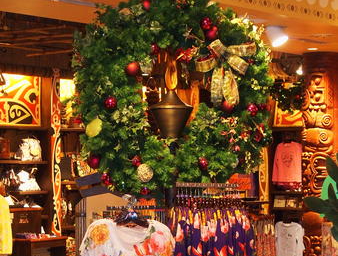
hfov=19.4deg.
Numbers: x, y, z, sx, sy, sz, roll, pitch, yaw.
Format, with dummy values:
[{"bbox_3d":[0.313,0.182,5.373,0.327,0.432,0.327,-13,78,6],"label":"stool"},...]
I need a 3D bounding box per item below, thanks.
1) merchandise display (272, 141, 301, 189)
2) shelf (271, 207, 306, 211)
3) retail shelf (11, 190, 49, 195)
[{"bbox_3d":[1.702,0.510,14.200,0.430,0.630,0.120,0,-2,0],"label":"merchandise display"},{"bbox_3d":[1.729,1.179,14.300,0.470,0.040,0.330,0,-2,0],"label":"shelf"},{"bbox_3d":[-2.018,0.933,14.300,0.570,0.045,0.350,0,-2,0],"label":"retail shelf"}]

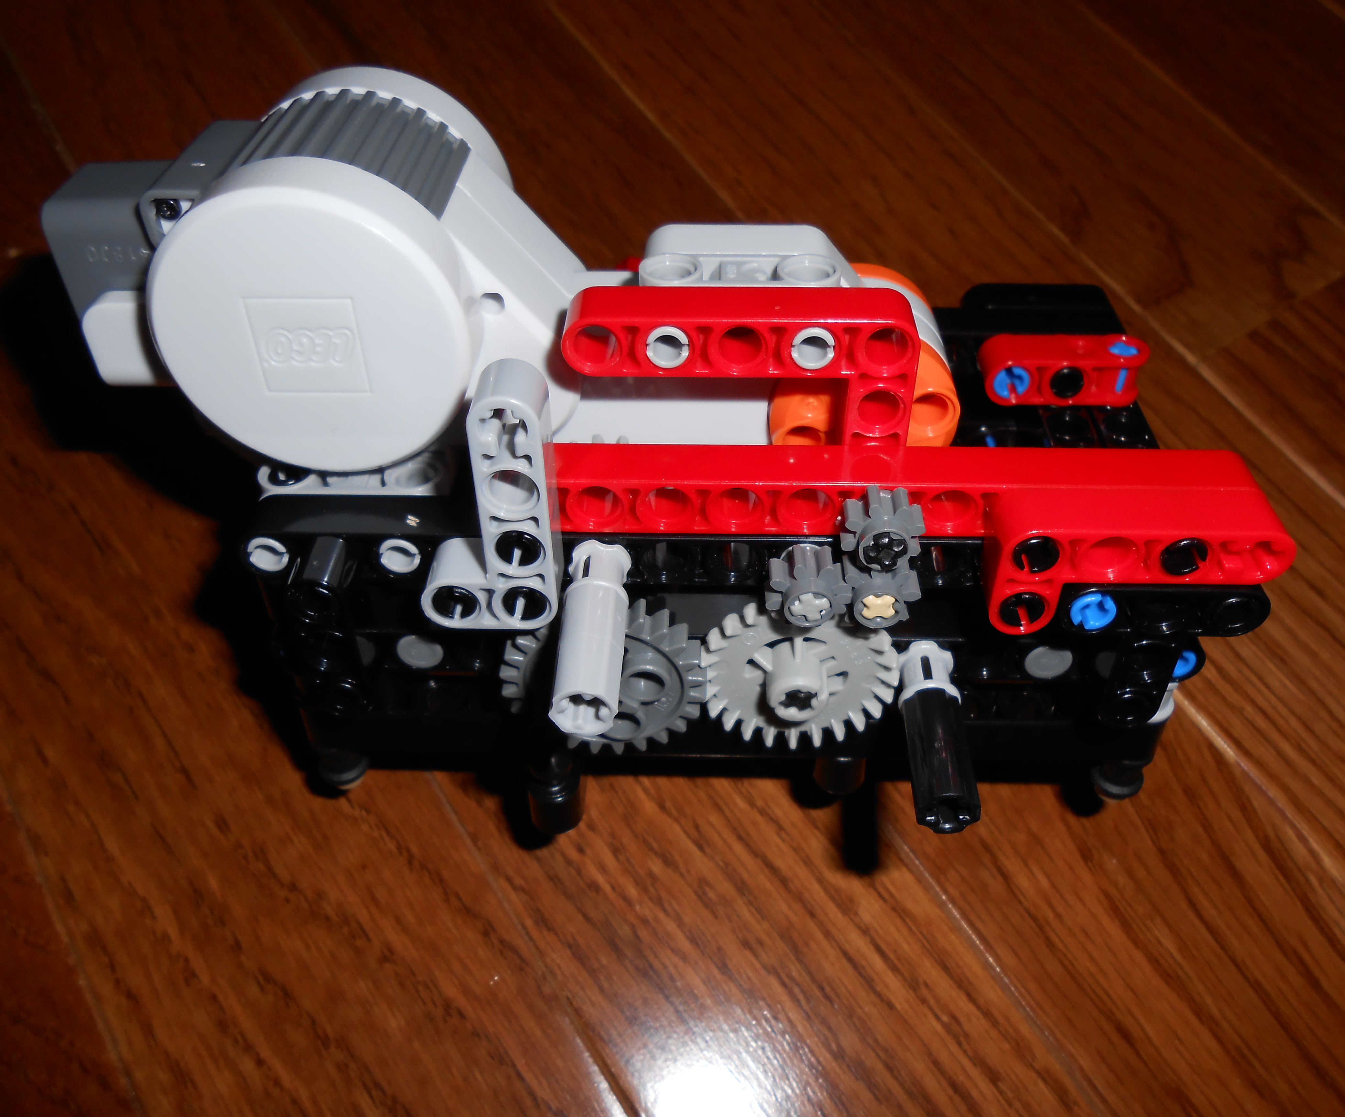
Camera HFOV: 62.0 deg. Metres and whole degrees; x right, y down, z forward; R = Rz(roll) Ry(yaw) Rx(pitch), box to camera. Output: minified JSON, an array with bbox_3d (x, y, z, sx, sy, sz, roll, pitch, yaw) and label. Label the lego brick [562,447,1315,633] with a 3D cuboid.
[{"bbox_3d":[0.023,-0.003,0.130,0.087,0.015,0.016,1,41,1],"label":"lego brick"}]

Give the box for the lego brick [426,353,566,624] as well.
[{"bbox_3d":[-0.021,-0.007,0.123,0.015,0.031,0.008,1,41,1],"label":"lego brick"}]

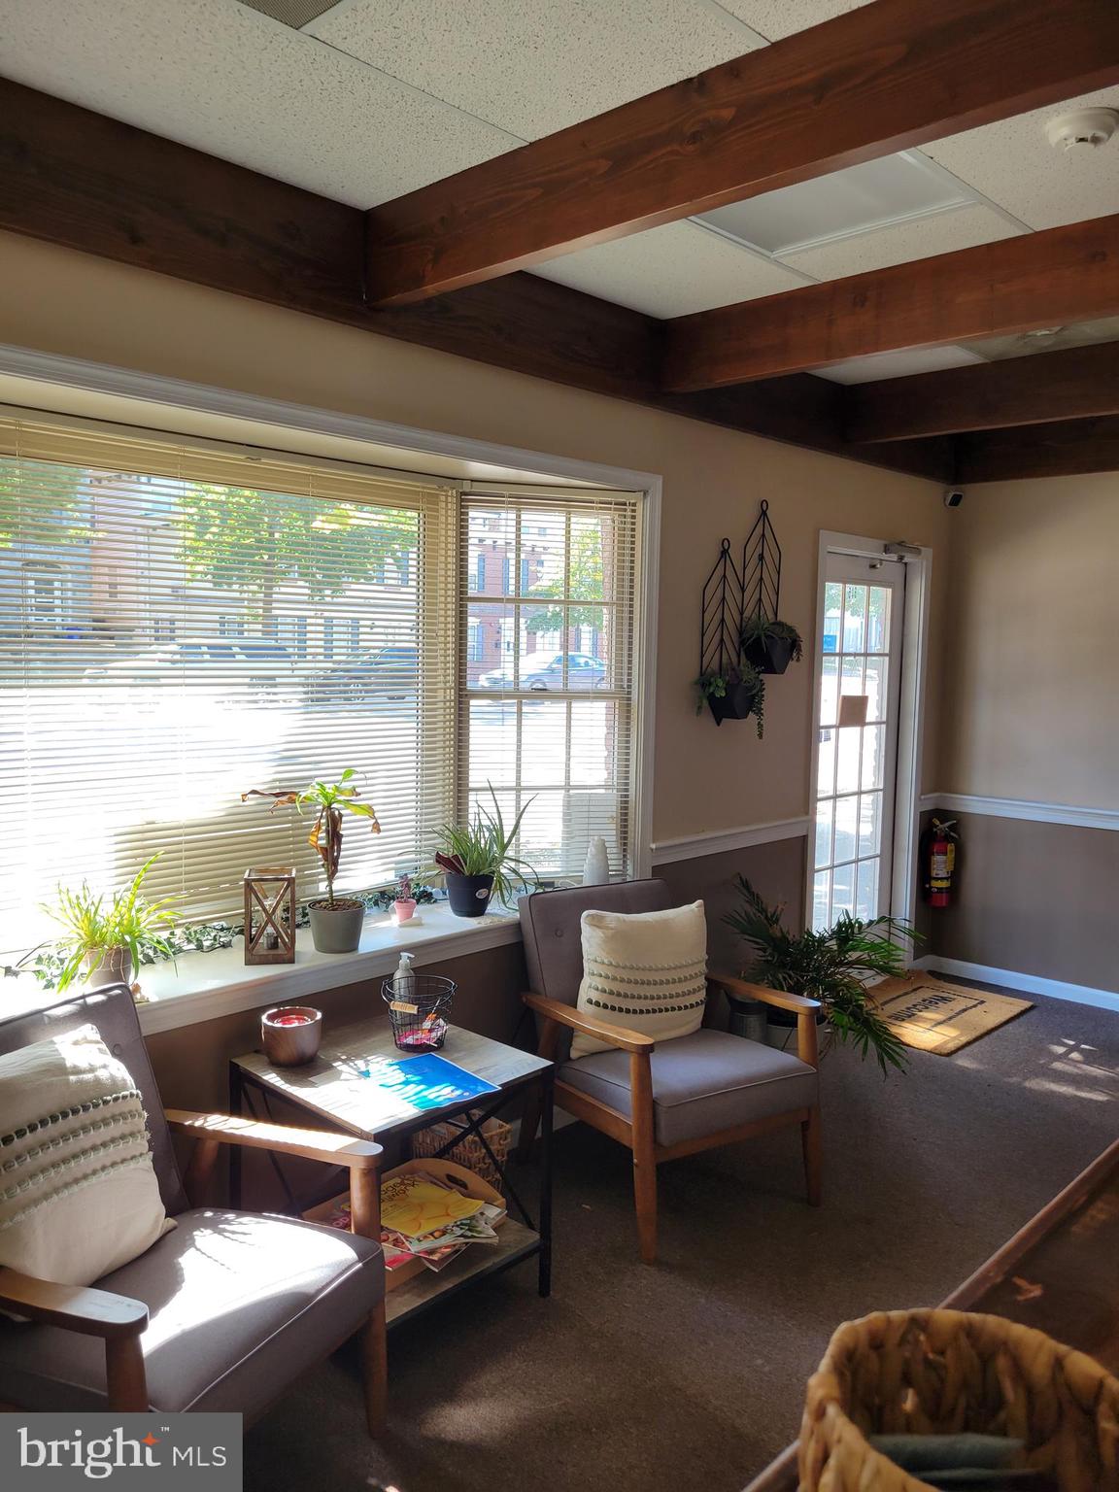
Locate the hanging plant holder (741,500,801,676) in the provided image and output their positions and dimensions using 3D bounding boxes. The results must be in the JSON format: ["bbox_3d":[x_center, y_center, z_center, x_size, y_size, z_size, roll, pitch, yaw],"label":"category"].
[{"bbox_3d":[0.832,-0.592,4.277,0.140,0.685,0.270,6,7,43],"label":"hanging plant holder"}]

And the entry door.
[{"bbox_3d":[1.333,0.160,5.146,0.050,2.030,0.910,6,7,43],"label":"entry door"}]

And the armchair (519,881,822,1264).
[{"bbox_3d":[0.307,0.906,3.345,0.650,0.830,0.740,-2,6,-32],"label":"armchair"}]

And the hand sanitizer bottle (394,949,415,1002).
[{"bbox_3d":[-0.405,0.633,2.937,0.060,0.190,0.057,3,6,20],"label":"hand sanitizer bottle"}]

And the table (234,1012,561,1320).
[{"bbox_3d":[-0.406,1.062,2.739,0.555,0.600,0.550,6,7,43],"label":"table"}]

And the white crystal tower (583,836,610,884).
[{"bbox_3d":[0.128,0.404,3.745,0.096,0.213,0.096,6,7,43],"label":"white crystal tower"}]

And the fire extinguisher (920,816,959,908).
[{"bbox_3d":[1.884,0.573,5.524,0.170,0.430,0.140,4,6,28],"label":"fire extinguisher"}]

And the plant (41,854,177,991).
[{"bbox_3d":[-1.067,0.417,2.651,0.280,0.320,0.300,6,7,43],"label":"plant"}]

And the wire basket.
[{"bbox_3d":[-0.337,0.667,2.779,0.178,0.155,0.175,1,5,0],"label":"wire basket"}]

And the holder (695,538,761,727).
[{"bbox_3d":[0.649,-0.411,4.078,0.130,0.690,0.255,6,7,43],"label":"holder"}]

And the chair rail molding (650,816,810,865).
[{"bbox_3d":[0.685,0.360,4.277,0.030,0.072,1.040,6,7,43],"label":"chair rail molding"}]

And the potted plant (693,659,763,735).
[{"bbox_3d":[0.638,-0.175,4.071,0.160,0.265,0.280,6,7,43],"label":"potted plant"}]

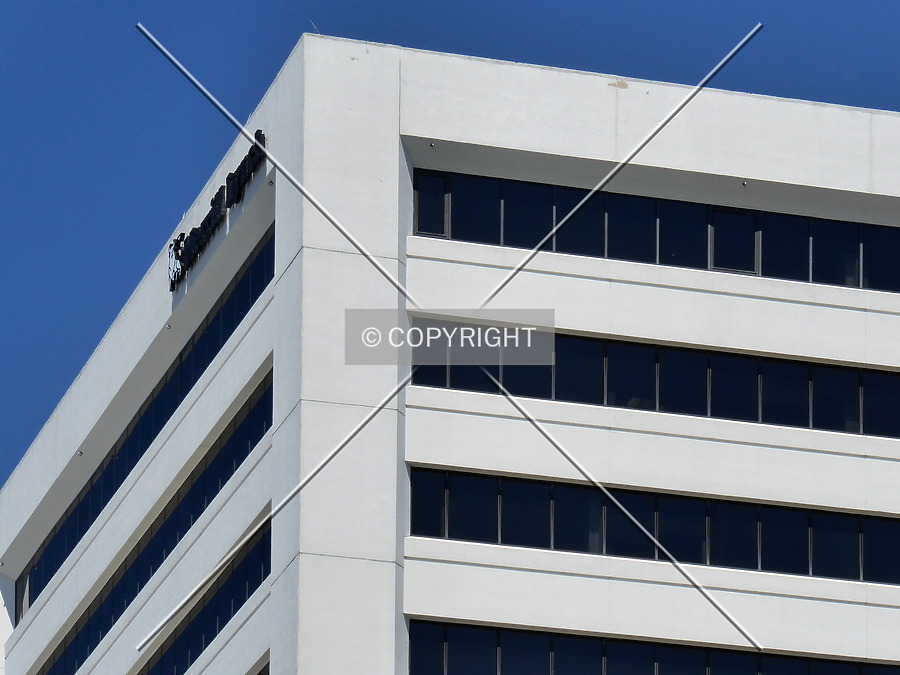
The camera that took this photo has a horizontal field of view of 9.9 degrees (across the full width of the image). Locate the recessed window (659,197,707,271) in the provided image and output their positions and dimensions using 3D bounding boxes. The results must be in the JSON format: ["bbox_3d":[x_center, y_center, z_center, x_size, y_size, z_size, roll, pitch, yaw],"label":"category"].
[{"bbox_3d":[6.074,-2.679,135.272,1.353,1.862,0.120,7,-22,-16],"label":"recessed window"}]

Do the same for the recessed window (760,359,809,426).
[{"bbox_3d":[8.872,1.485,137.936,1.285,1.676,0.120,6,-21,-15],"label":"recessed window"}]

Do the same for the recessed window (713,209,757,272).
[{"bbox_3d":[7.421,-2.503,135.646,1.190,1.718,0.120,7,-22,-16],"label":"recessed window"}]

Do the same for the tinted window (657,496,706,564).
[{"bbox_3d":[5.625,4.690,126.365,1.234,1.573,0.120,6,-21,-15],"label":"tinted window"}]

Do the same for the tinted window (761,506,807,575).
[{"bbox_3d":[8.778,5.327,136.472,1.271,1.709,0.120,6,-21,-15],"label":"tinted window"}]

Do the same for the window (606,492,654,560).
[{"bbox_3d":[4.399,4.532,126.039,1.233,1.569,0.120,6,-21,-15],"label":"window"}]

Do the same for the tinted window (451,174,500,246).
[{"bbox_3d":[0.658,-3.265,133.721,1.343,1.842,0.120,7,-22,-16],"label":"tinted window"}]

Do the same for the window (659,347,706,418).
[{"bbox_3d":[5.980,1.185,133.739,1.284,1.784,0.120,7,-22,-16],"label":"window"}]

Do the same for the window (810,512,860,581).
[{"bbox_3d":[10.145,5.474,136.850,1.326,1.764,0.120,6,-21,-15],"label":"window"}]

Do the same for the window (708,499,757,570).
[{"bbox_3d":[7.393,5.156,136.097,1.271,1.704,0.120,6,-21,-15],"label":"window"}]

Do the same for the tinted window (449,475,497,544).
[{"bbox_3d":[0.609,4.414,134.225,1.298,1.677,0.120,6,-21,-15],"label":"tinted window"}]

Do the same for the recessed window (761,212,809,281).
[{"bbox_3d":[8.750,-2.354,136.025,1.300,1.823,0.120,7,-22,-16],"label":"recessed window"}]

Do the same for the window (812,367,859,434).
[{"bbox_3d":[10.000,1.635,134.884,1.232,1.750,0.120,7,-22,-16],"label":"window"}]

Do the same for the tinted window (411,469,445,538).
[{"bbox_3d":[-0.552,4.274,133.909,0.910,1.768,0.120,6,-21,-15],"label":"tinted window"}]

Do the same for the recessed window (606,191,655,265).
[{"bbox_3d":[4.707,-2.800,134.870,1.351,1.913,0.120,7,-22,-16],"label":"recessed window"}]

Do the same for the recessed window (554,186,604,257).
[{"bbox_3d":[3.199,-2.865,128.391,1.253,1.660,0.120,6,-21,-15],"label":"recessed window"}]

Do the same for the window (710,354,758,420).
[{"bbox_3d":[7.338,1.343,134.124,1.285,1.789,0.120,7,-22,-16],"label":"window"}]

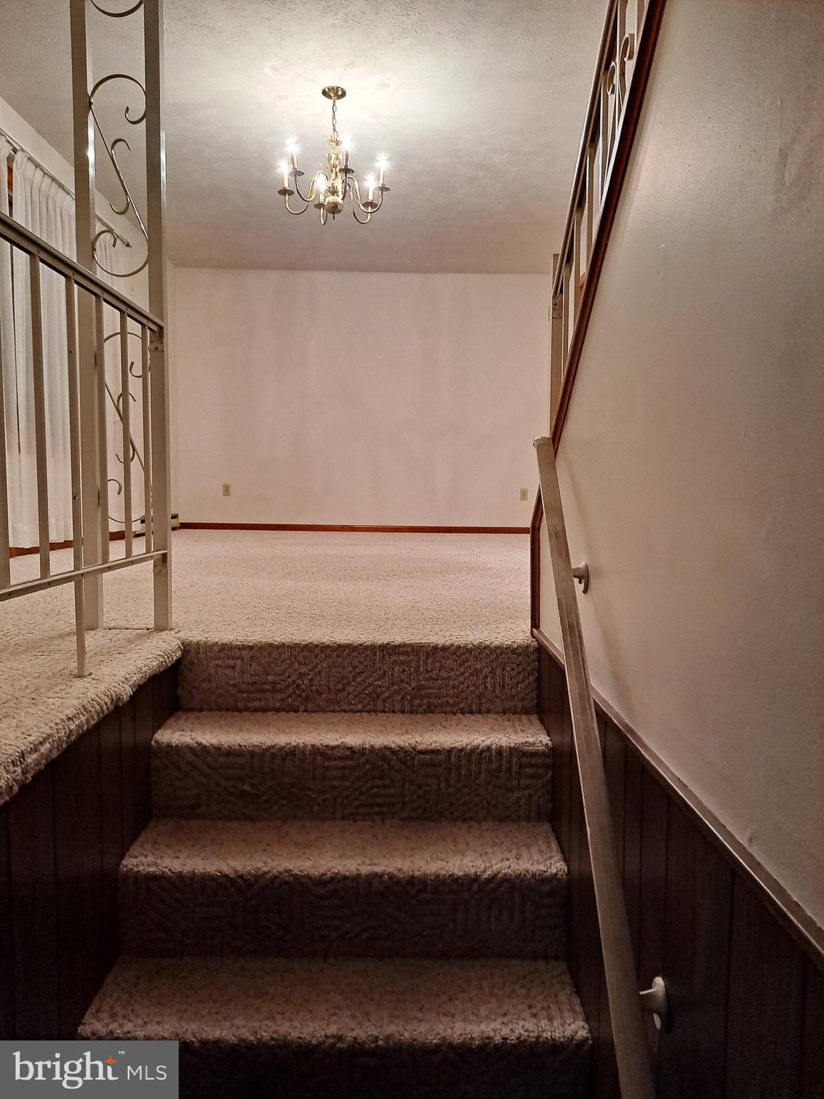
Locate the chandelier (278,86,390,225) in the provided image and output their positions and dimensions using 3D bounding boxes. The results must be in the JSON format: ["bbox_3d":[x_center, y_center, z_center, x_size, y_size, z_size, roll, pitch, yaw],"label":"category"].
[{"bbox_3d":[-0.400,-2.019,4.082,0.585,0.635,0.585,0,4,-1],"label":"chandelier"}]

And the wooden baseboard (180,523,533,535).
[{"bbox_3d":[-0.504,-0.196,7.502,3.420,0.066,0.016,0,4,-1],"label":"wooden baseboard"}]

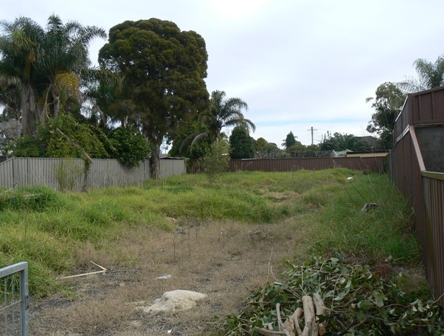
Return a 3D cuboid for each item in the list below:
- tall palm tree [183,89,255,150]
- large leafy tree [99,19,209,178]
[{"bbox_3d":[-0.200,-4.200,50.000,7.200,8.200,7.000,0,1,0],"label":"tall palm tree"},{"bbox_3d":[-5.450,-5.450,37.000,8.600,12.800,8.300,0,1,0],"label":"large leafy tree"}]

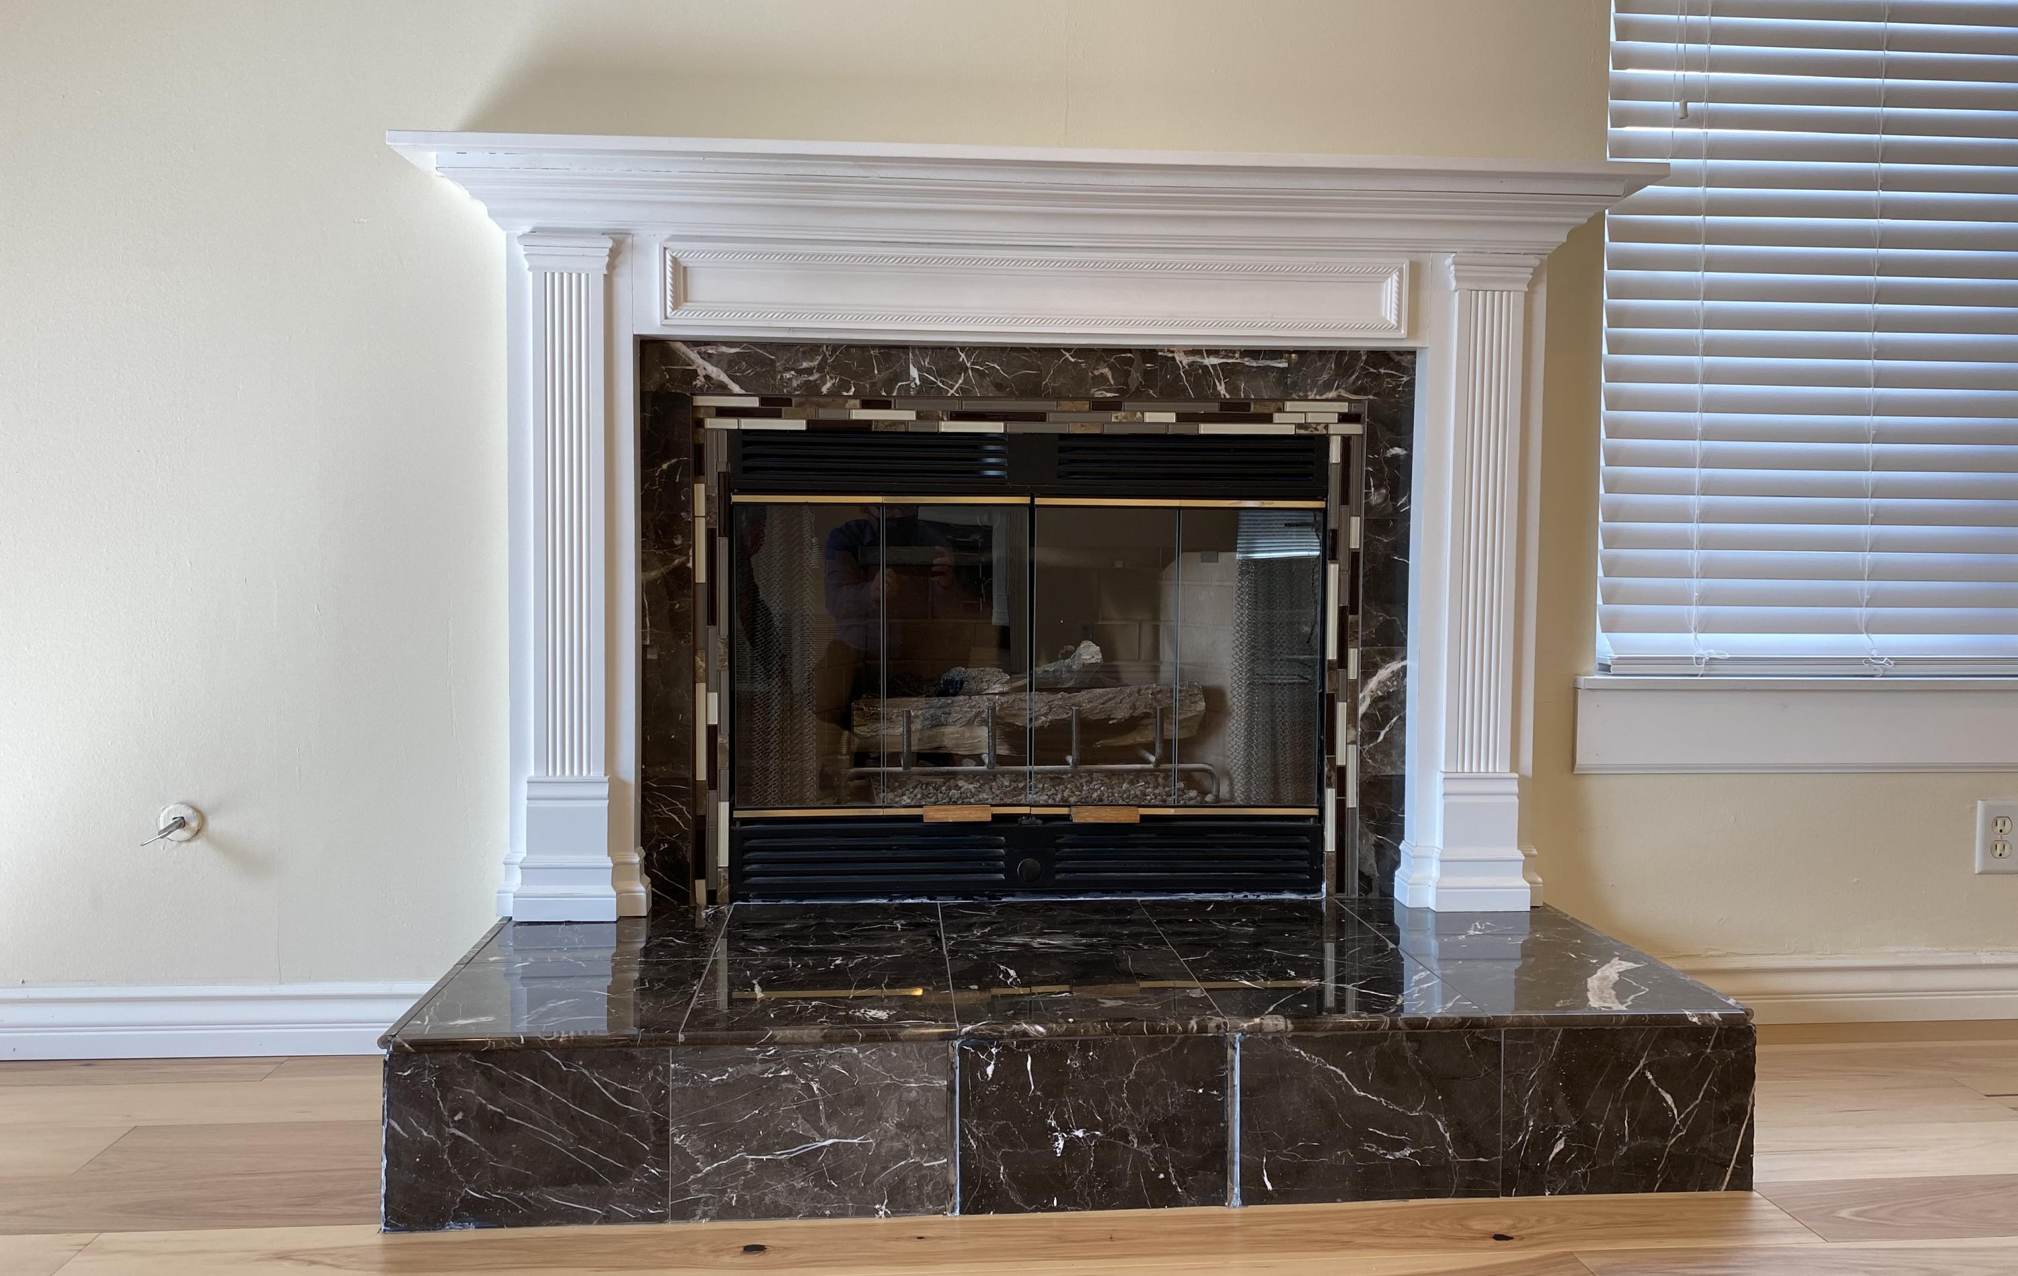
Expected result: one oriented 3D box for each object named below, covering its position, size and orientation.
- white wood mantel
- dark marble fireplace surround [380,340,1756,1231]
[{"bbox_3d":[0.048,-0.135,2.209,1.776,1.089,0.180,0,3,-5],"label":"white wood mantel"},{"bbox_3d":[0.076,0.106,2.001,1.577,1.062,0.623,0,3,-5],"label":"dark marble fireplace surround"}]

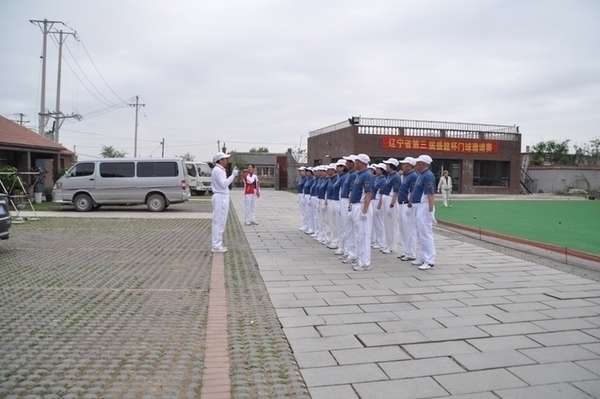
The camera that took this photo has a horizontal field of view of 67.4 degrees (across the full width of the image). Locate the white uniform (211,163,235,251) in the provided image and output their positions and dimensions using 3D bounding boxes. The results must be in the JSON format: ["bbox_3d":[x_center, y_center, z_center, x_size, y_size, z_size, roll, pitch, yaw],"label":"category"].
[{"bbox_3d":[-1.384,0.152,8.152,0.460,1.540,0.480,0,3,-8],"label":"white uniform"}]

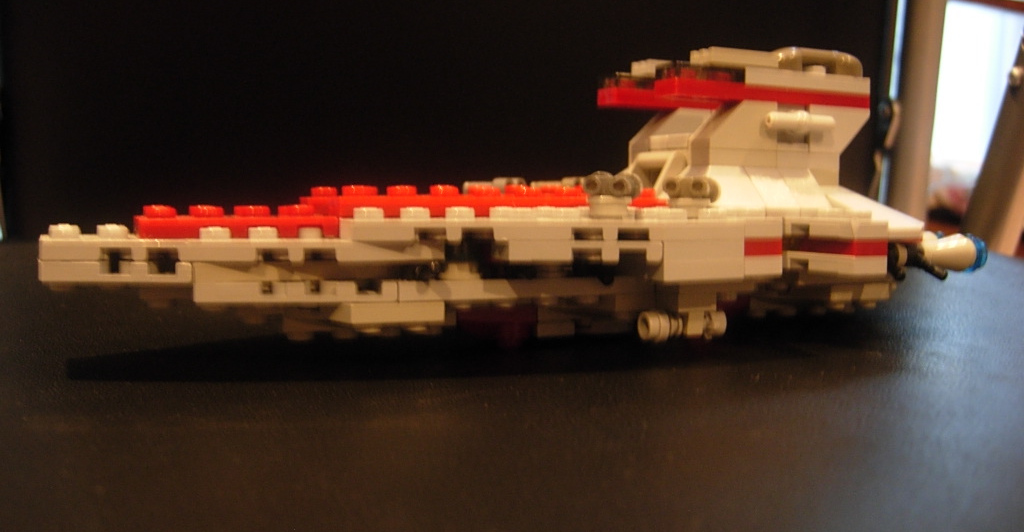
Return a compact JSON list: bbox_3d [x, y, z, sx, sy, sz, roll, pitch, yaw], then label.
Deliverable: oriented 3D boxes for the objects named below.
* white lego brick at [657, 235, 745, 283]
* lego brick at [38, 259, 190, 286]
[{"bbox_3d":[0.030,-0.001,0.180,0.016,0.007,0.009,-1,4,-24],"label":"white lego brick"},{"bbox_3d":[-0.064,0.001,0.174,0.024,0.003,0.016,-1,4,-24],"label":"lego brick"}]

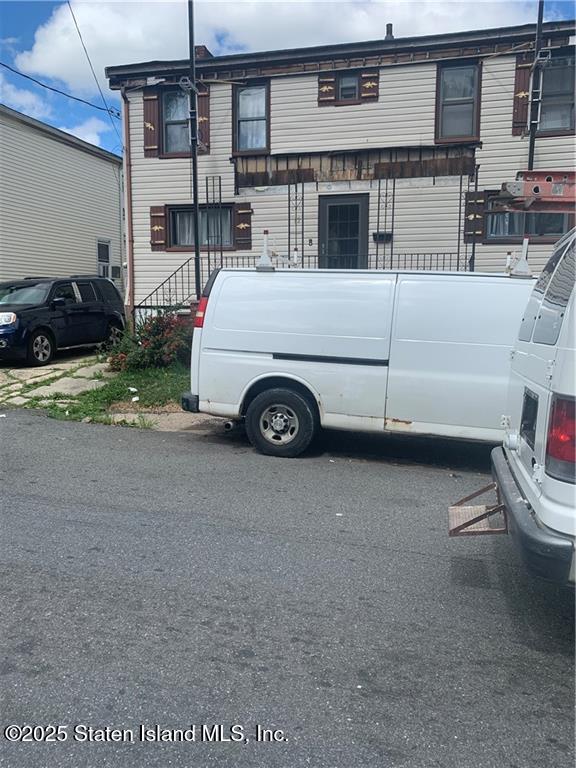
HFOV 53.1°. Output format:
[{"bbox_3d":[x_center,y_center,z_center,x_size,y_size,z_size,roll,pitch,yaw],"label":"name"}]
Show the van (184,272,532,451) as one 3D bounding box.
[{"bbox_3d":[1.894,-0.213,6.664,6.050,2.100,2.010,4,9,15],"label":"van"}]

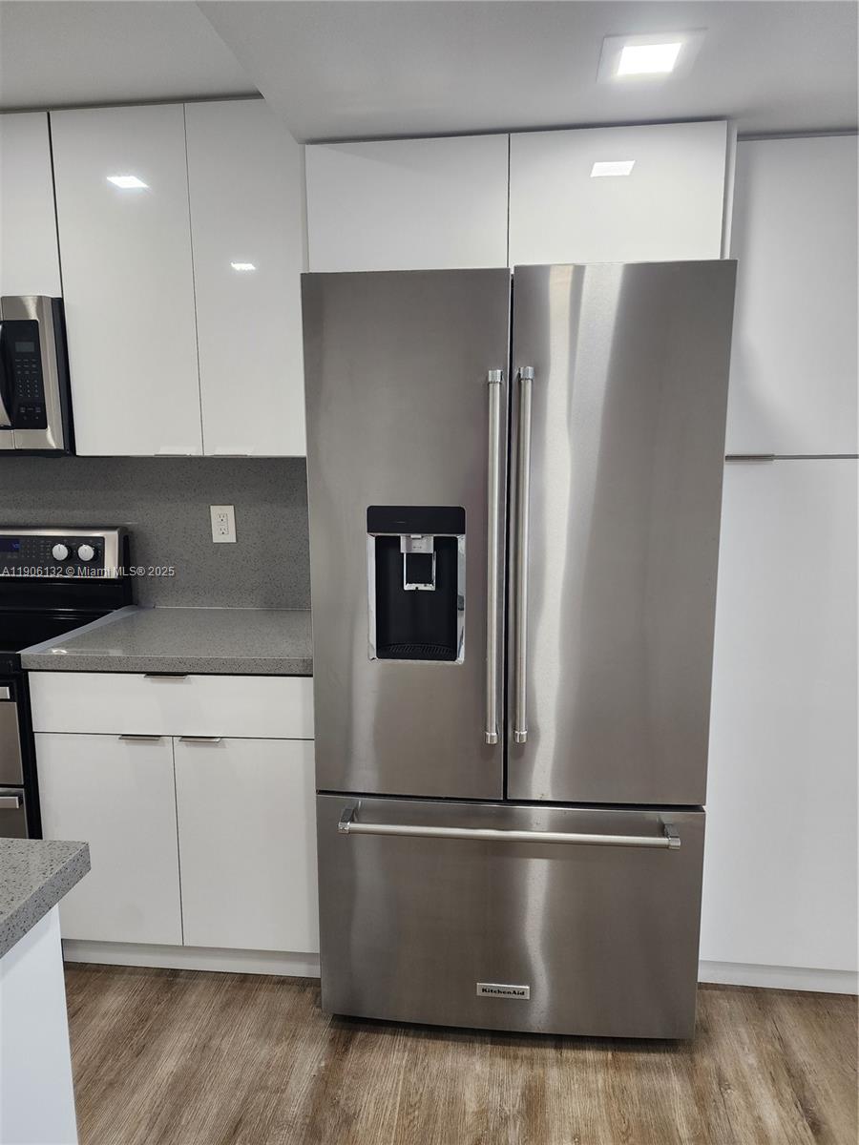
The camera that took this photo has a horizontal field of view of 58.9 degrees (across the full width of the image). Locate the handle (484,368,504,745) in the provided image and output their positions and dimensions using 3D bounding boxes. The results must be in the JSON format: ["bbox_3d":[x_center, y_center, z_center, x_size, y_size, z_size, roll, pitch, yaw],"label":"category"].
[{"bbox_3d":[0.139,-0.021,1.643,0.030,0.806,0.065,1,9,6],"label":"handle"}]

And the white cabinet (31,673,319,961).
[{"bbox_3d":[-0.628,0.622,2.299,0.759,0.830,0.617,1,9,6],"label":"white cabinet"}]

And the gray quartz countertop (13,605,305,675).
[{"bbox_3d":[-0.632,0.181,2.220,0.759,0.041,0.640,1,9,6],"label":"gray quartz countertop"}]

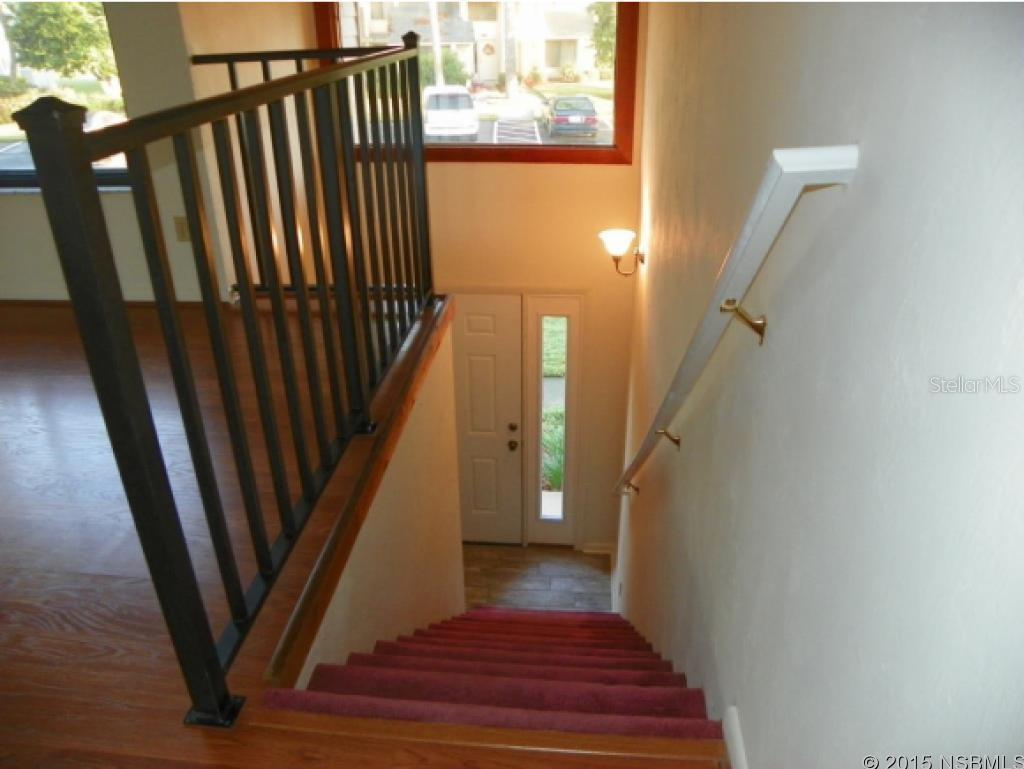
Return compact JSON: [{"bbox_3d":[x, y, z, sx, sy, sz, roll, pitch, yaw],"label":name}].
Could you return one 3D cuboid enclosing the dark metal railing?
[{"bbox_3d":[-0.931,-0.390,2.231,1.026,1.104,2.334,2,27,5],"label":"dark metal railing"}]

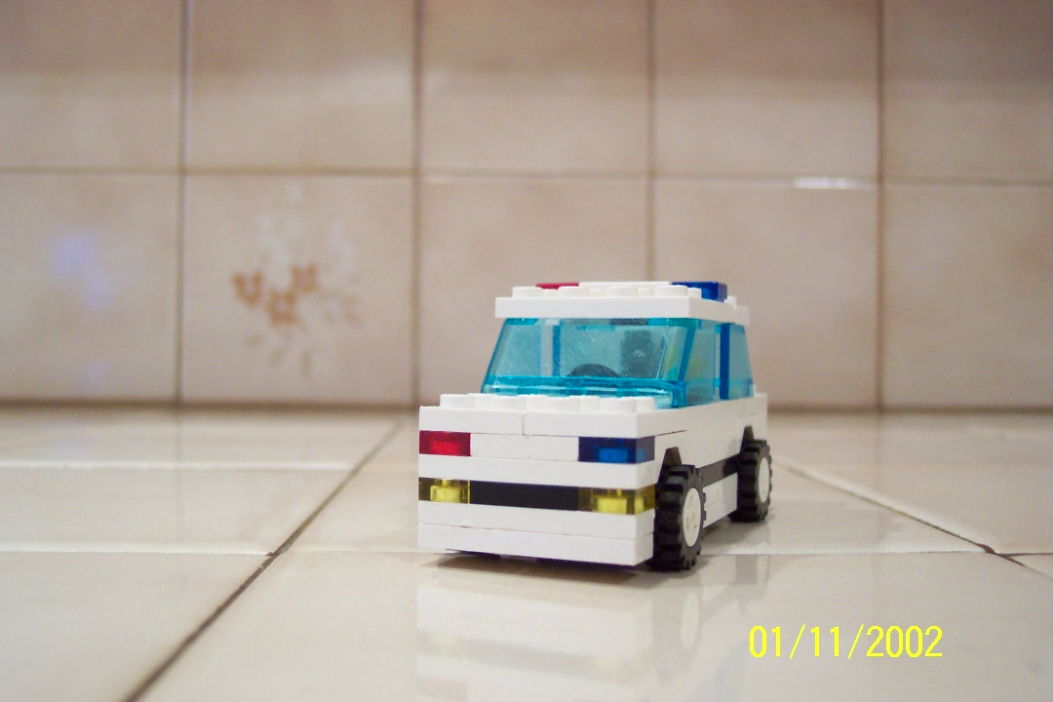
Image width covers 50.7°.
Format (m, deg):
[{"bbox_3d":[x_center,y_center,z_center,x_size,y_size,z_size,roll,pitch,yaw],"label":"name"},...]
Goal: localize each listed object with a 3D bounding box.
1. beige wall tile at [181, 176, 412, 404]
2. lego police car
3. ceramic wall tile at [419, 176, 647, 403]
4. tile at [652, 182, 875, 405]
[{"bbox_3d":[-0.106,-0.029,0.521,0.108,0.108,0.008,0,0,-2],"label":"beige wall tile"},{"bbox_3d":[0.016,0.010,0.185,0.038,0.042,0.080,1,0,24],"label":"lego police car"},{"bbox_3d":[0.003,-0.028,0.526,0.108,0.108,0.008,0,0,-2],"label":"ceramic wall tile"},{"bbox_3d":[0.113,-0.027,0.530,0.108,0.108,0.008,0,0,-2],"label":"tile"}]

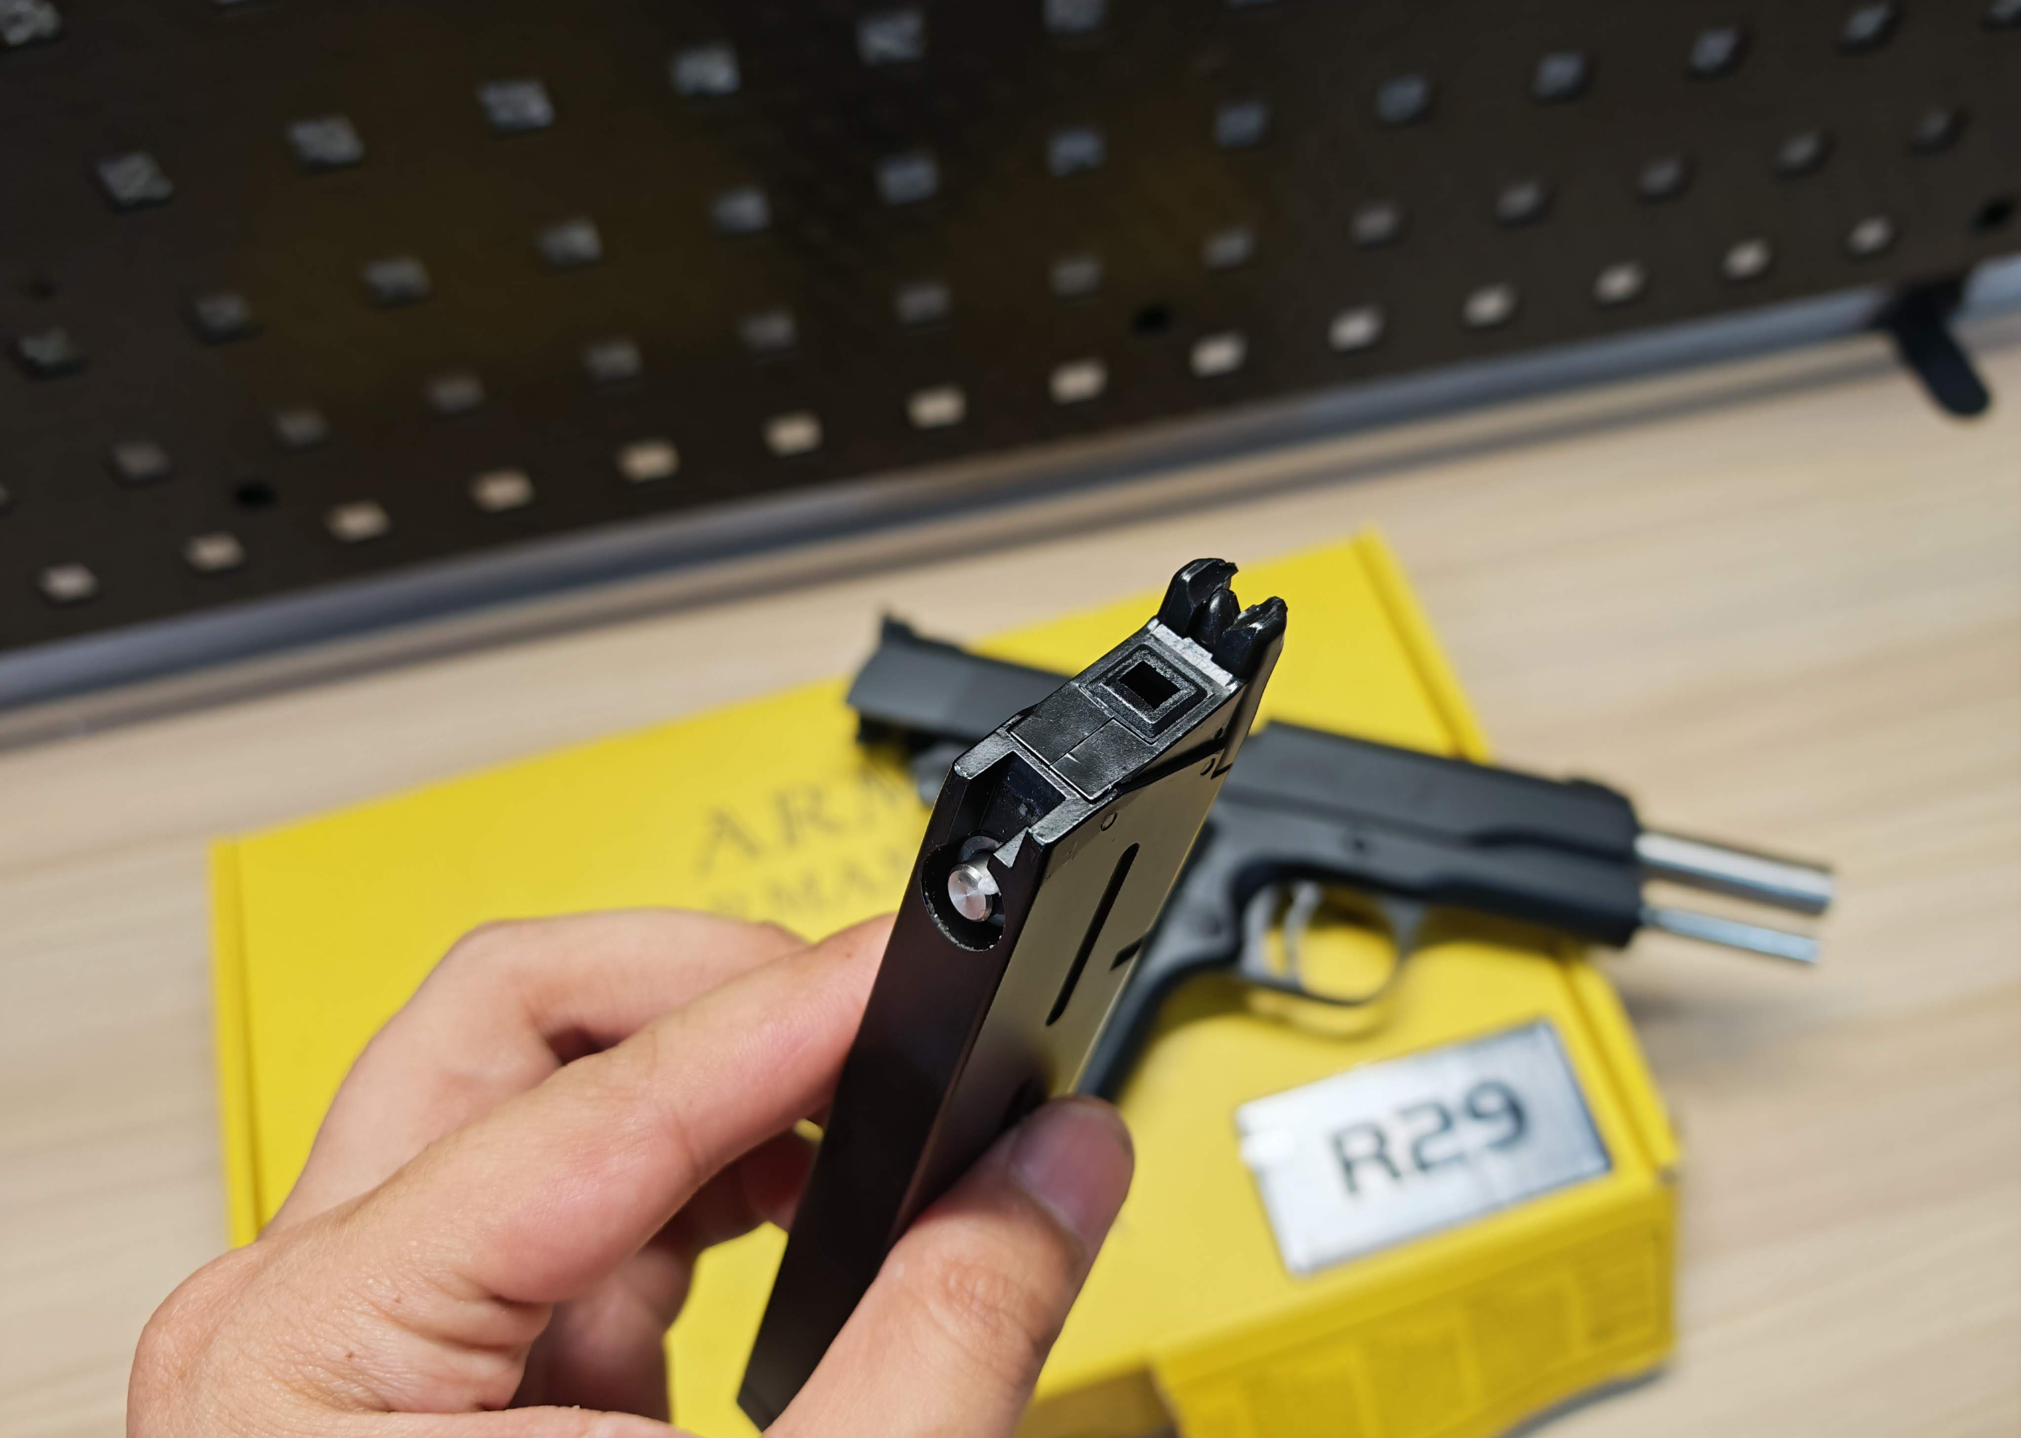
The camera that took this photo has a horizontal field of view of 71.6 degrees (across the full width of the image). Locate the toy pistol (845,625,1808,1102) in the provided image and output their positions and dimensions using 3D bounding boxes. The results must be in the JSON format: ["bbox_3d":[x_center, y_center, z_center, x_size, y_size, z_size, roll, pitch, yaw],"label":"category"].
[{"bbox_3d":[0.060,0.056,0.306,0.228,0.035,0.133,13,64,8],"label":"toy pistol"}]

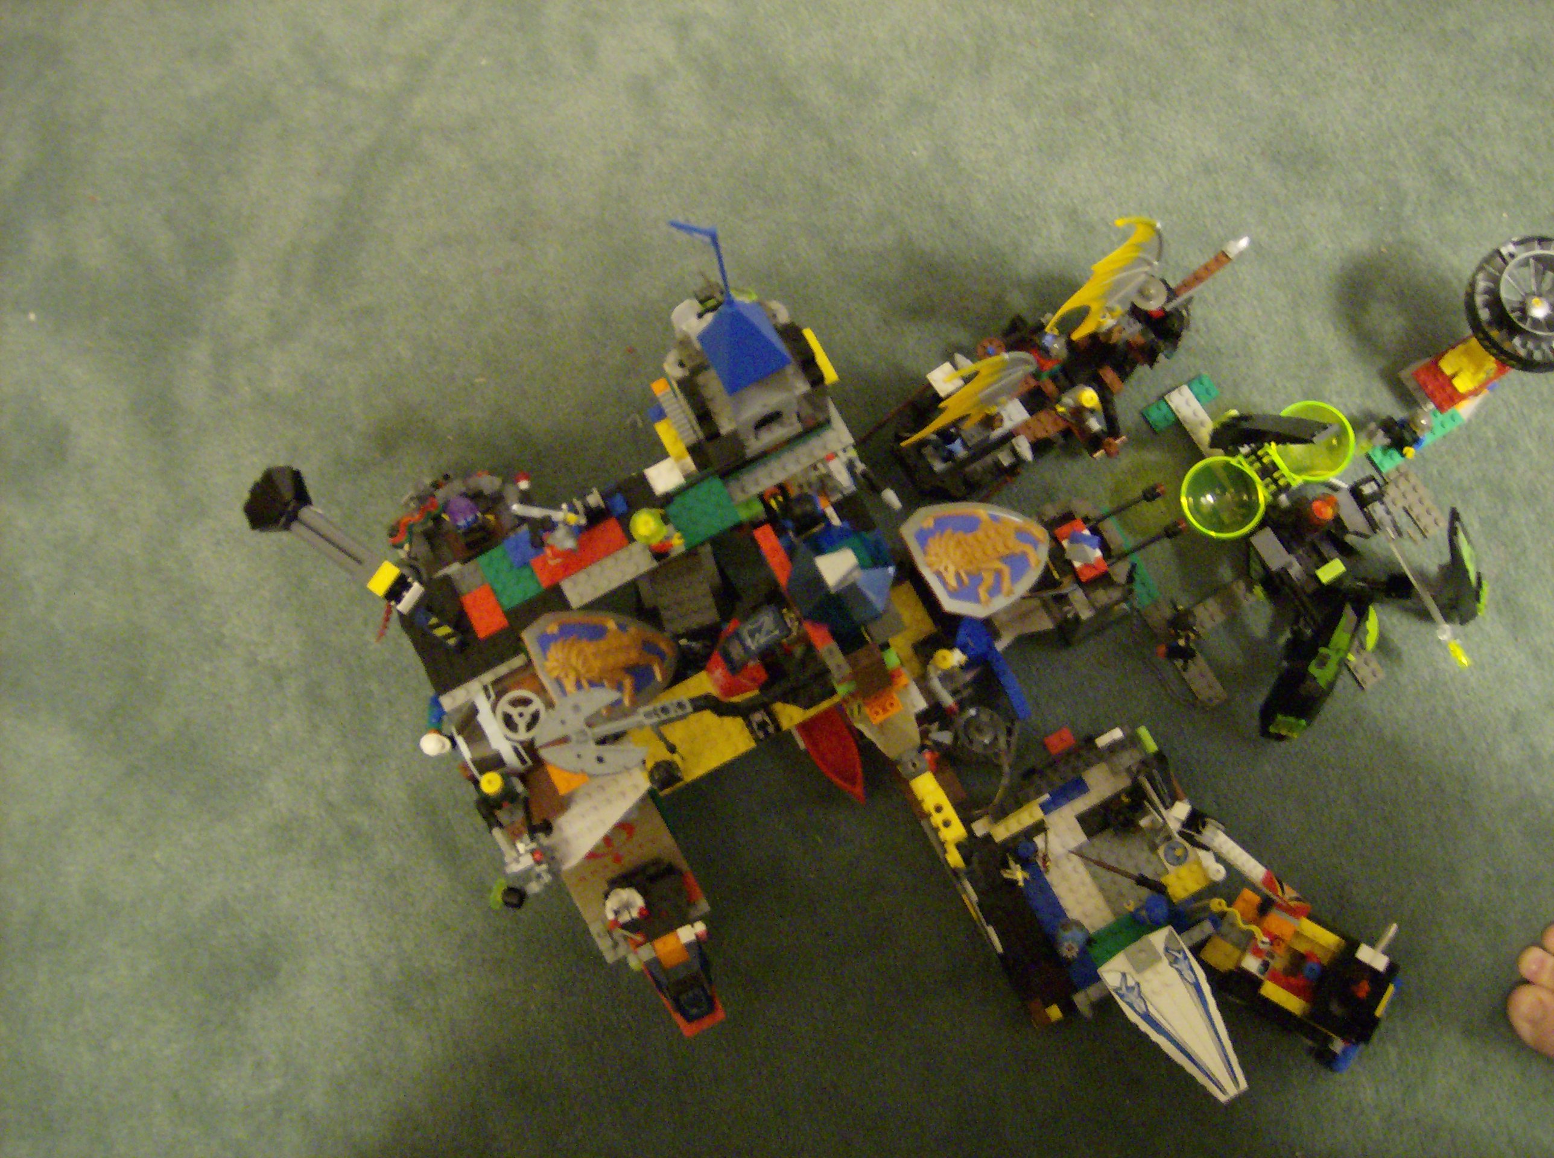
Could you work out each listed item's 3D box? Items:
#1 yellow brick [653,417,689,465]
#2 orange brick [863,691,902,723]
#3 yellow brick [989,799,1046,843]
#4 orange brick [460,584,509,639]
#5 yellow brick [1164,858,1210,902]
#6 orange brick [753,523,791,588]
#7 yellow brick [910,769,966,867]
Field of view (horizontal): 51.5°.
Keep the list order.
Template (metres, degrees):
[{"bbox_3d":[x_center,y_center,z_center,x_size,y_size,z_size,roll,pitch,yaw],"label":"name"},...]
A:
[{"bbox_3d":[-0.054,-0.071,0.834,0.008,0.011,0.025,-28,79,-3],"label":"yellow brick"},{"bbox_3d":[0.051,0.061,0.788,0.016,0.009,0.015,-29,84,-2],"label":"orange brick"},{"bbox_3d":[0.142,0.143,0.949,0.032,0.011,0.009,-29,84,-2],"label":"yellow brick"},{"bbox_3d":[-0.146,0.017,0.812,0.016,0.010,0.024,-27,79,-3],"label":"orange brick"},{"bbox_3d":[0.235,0.173,0.929,0.024,0.011,0.016,-30,79,-4],"label":"yellow brick"},{"bbox_3d":[0.000,-0.011,0.800,0.008,0.011,0.032,-28,79,-3],"label":"orange brick"},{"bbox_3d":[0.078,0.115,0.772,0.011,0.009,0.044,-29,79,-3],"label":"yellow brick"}]

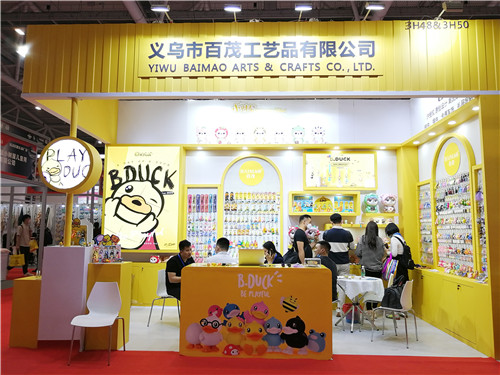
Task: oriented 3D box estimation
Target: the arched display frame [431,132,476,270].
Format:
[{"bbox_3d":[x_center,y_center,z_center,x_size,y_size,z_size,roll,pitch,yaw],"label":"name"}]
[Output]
[{"bbox_3d":[3.109,0.236,5.977,0.100,2.100,1.260,0,-6,2],"label":"arched display frame"}]

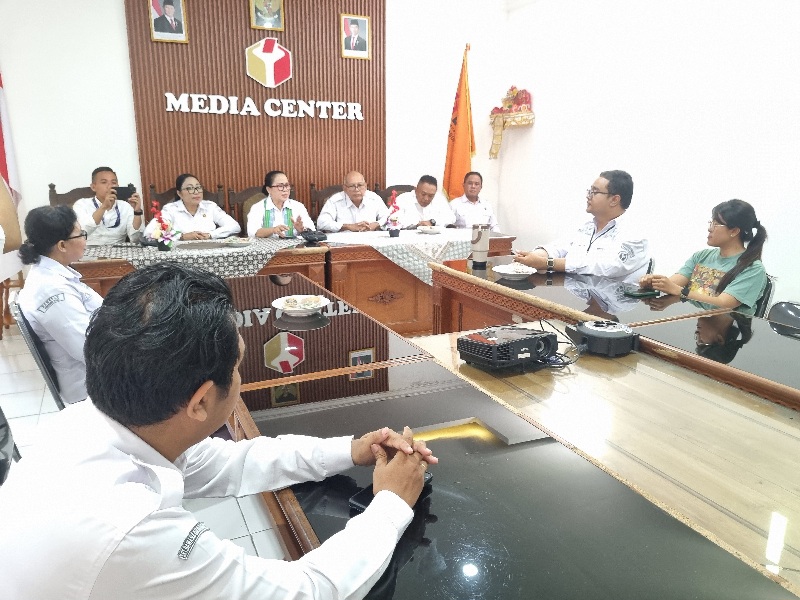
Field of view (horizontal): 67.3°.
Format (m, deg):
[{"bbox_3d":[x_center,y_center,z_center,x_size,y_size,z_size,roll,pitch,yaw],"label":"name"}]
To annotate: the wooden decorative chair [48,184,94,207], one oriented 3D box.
[{"bbox_3d":[-2.253,-0.268,4.497,0.580,1.130,0.580,-6,15,-26],"label":"wooden decorative chair"}]

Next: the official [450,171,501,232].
[{"bbox_3d":[0.766,-0.637,5.934,0.520,1.220,0.750,-3,14,-13],"label":"official"}]

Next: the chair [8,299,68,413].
[{"bbox_3d":[-1.390,0.360,2.721,0.510,0.790,0.460,-6,15,-25],"label":"chair"}]

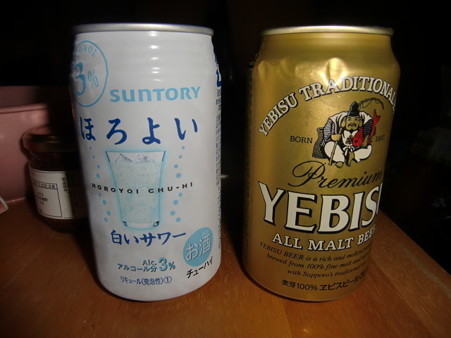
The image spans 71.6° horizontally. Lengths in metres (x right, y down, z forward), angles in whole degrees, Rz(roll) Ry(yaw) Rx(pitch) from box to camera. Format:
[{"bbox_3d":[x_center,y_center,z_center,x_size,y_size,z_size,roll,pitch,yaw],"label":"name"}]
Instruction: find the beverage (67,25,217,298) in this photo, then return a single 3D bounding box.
[{"bbox_3d":[-0.035,-0.003,0.156,0.066,0.122,0.066,0,18,-1],"label":"beverage"}]

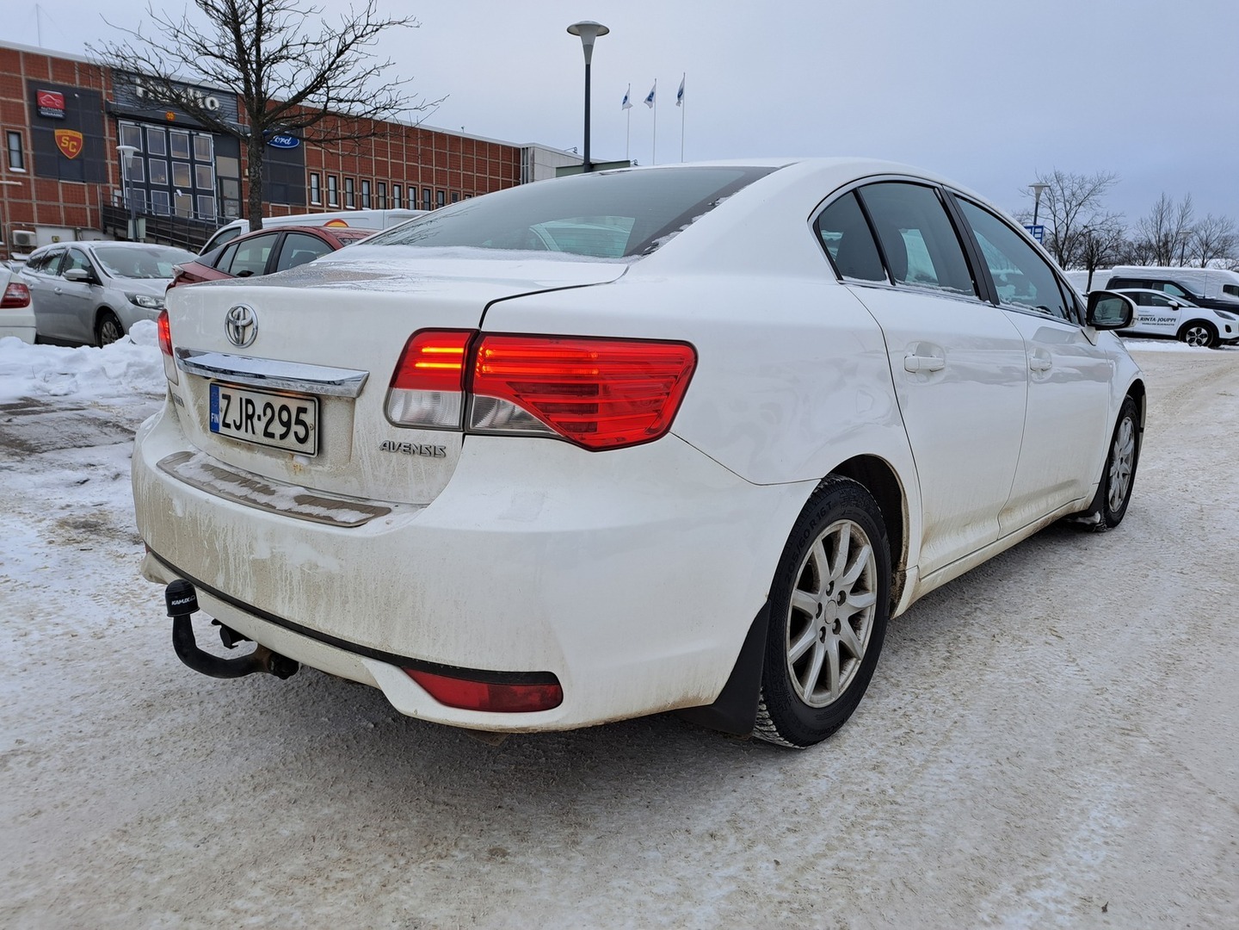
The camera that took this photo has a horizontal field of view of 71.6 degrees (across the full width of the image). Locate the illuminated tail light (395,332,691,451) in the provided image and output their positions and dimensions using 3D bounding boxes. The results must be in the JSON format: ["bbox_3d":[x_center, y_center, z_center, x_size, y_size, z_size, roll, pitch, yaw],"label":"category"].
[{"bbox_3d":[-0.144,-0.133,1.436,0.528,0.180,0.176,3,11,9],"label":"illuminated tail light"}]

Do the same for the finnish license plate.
[{"bbox_3d":[-0.748,-0.099,1.785,0.442,0.118,0.020,10,10,38],"label":"finnish license plate"}]

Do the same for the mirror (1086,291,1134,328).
[{"bbox_3d":[1.839,-0.580,3.216,0.130,0.150,0.190,-8,14,-40],"label":"mirror"}]

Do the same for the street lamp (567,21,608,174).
[{"bbox_3d":[-0.504,-3.945,12.741,0.600,4.900,0.600,1,10,-3],"label":"street lamp"}]

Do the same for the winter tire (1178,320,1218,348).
[{"bbox_3d":[14.407,-3.200,21.400,0.670,0.670,0.220,4,11,12],"label":"winter tire"}]

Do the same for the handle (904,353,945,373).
[{"bbox_3d":[0.730,-0.244,2.055,0.040,0.042,0.215,10,14,40],"label":"handle"}]

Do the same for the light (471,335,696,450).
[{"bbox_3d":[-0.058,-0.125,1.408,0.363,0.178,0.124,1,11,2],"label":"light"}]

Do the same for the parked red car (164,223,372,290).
[{"bbox_3d":[-2.170,-1.331,7.569,4.550,1.470,1.810,10,14,38],"label":"parked red car"}]

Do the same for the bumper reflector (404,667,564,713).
[{"bbox_3d":[-0.233,0.363,1.428,0.285,0.068,0.050,5,12,21],"label":"bumper reflector"}]

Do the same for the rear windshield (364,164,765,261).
[{"bbox_3d":[-0.222,-0.667,2.231,1.160,0.100,0.670,10,39,40],"label":"rear windshield"}]

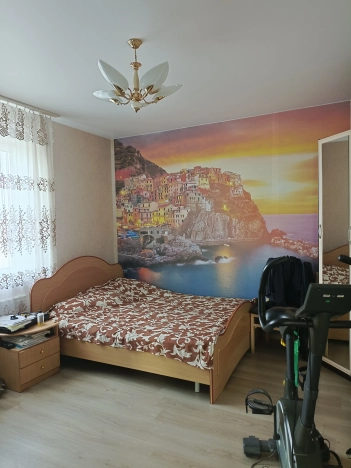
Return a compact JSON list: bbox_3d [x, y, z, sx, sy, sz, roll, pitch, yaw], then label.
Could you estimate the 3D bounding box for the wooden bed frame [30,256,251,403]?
[{"bbox_3d":[-0.254,0.816,3.899,2.018,1.069,1.665,0,3,26],"label":"wooden bed frame"}]

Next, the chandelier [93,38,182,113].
[{"bbox_3d":[-0.267,-1.086,2.337,0.672,0.489,0.672,-1,2,0],"label":"chandelier"}]

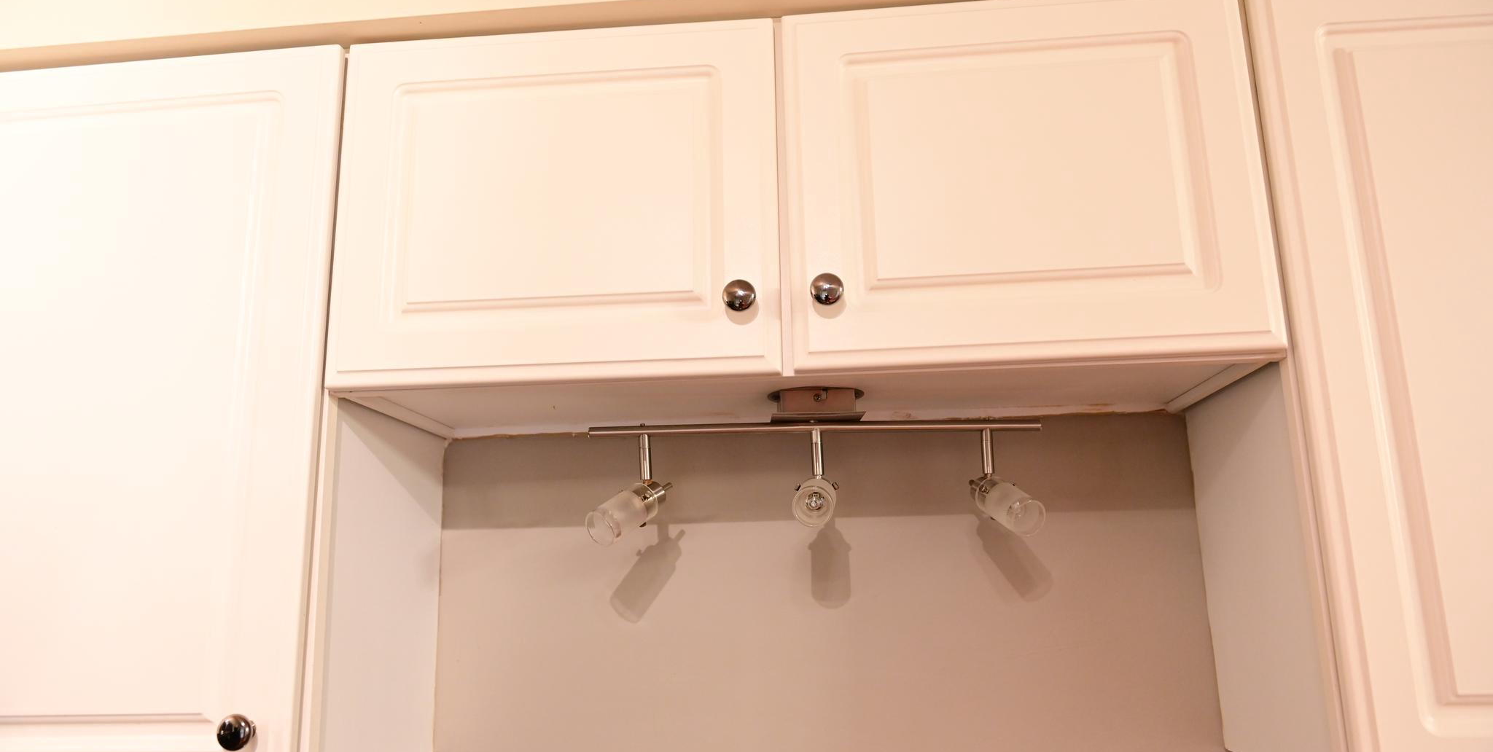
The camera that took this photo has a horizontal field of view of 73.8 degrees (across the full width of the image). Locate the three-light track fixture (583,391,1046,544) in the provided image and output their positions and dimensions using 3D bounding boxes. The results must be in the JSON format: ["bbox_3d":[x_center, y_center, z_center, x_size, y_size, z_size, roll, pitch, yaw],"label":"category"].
[{"bbox_3d":[0.076,0.100,1.080,0.500,0.165,0.130,-1,-13,-1],"label":"three-light track fixture"}]

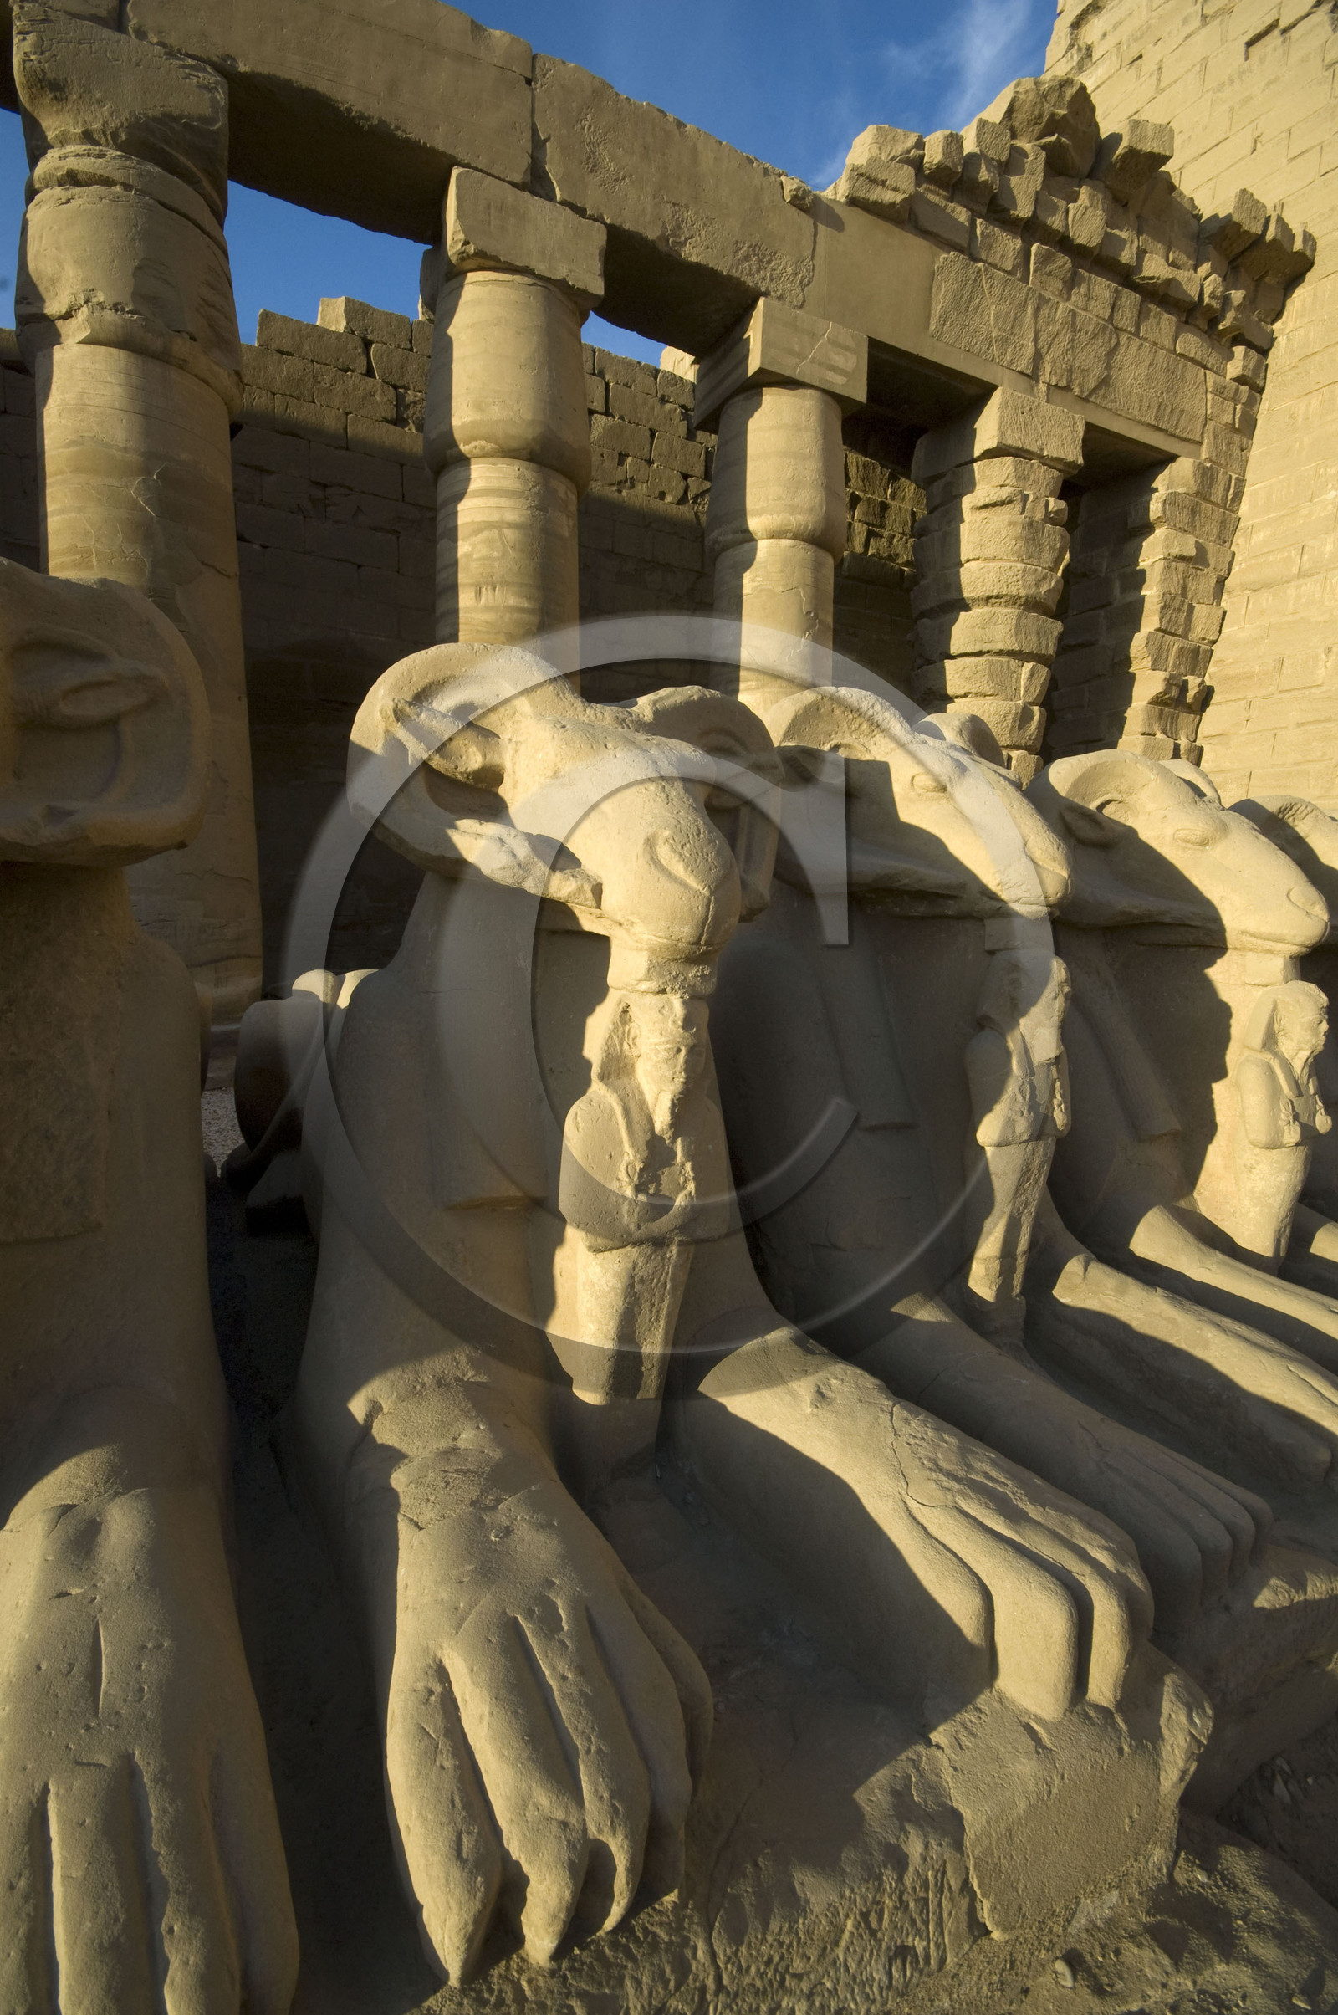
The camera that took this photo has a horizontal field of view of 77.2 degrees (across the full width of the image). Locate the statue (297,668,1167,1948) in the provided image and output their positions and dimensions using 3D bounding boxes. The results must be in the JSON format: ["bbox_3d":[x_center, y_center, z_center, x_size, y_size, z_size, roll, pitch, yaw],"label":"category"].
[{"bbox_3d":[-0.523,0.109,2.673,1.420,2.173,3.834,-3,12,-27],"label":"statue"}]

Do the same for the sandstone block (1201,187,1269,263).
[{"bbox_3d":[8.770,-12.252,13.254,0.698,0.475,0.795,-2,9,-26],"label":"sandstone block"}]

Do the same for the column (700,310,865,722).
[{"bbox_3d":[1.493,-4.677,12.981,2.112,9.744,2.112,-3,12,-27],"label":"column"}]

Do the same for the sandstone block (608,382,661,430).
[{"bbox_3d":[-0.771,-11.639,16.487,1.100,0.560,0.650,-2,6,-26],"label":"sandstone block"}]

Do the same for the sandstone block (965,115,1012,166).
[{"bbox_3d":[4.547,-12.478,12.269,0.549,0.392,0.538,-3,11,-26],"label":"sandstone block"}]

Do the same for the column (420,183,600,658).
[{"bbox_3d":[-2.122,-4.460,11.168,2.112,9.744,2.112,-3,12,-27],"label":"column"}]

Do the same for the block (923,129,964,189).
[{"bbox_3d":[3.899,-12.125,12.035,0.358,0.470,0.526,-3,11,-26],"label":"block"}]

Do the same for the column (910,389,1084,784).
[{"bbox_3d":[5.256,-4.904,14.869,2.352,9.744,2.352,-3,12,-27],"label":"column"}]

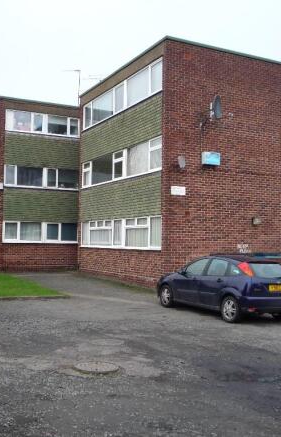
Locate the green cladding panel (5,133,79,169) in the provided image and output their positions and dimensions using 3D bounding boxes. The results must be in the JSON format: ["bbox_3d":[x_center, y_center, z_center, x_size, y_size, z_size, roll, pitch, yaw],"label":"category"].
[{"bbox_3d":[-4.538,-3.101,23.617,3.555,1.477,0.120,2,-3,-28],"label":"green cladding panel"}]

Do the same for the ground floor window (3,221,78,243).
[{"bbox_3d":[-4.574,0.670,23.439,3.586,0.941,0.120,2,-3,-28],"label":"ground floor window"}]

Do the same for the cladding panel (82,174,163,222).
[{"bbox_3d":[-0.904,-0.652,18.901,0.120,1.409,6.802,2,-3,-28],"label":"cladding panel"}]

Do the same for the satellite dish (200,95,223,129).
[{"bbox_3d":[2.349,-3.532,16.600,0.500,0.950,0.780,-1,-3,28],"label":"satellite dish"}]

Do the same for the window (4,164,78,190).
[{"bbox_3d":[-4.553,-1.863,23.557,3.561,1.003,0.120,2,-3,-28],"label":"window"}]

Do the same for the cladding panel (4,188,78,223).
[{"bbox_3d":[-4.566,-0.538,23.494,3.560,1.477,0.120,2,-3,-28],"label":"cladding panel"}]

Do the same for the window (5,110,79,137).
[{"bbox_3d":[-4.525,-4.385,23.678,3.547,0.965,0.120,2,-3,-28],"label":"window"}]

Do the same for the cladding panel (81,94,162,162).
[{"bbox_3d":[-0.908,-3.201,19.047,0.120,1.379,6.841,2,-3,-28],"label":"cladding panel"}]

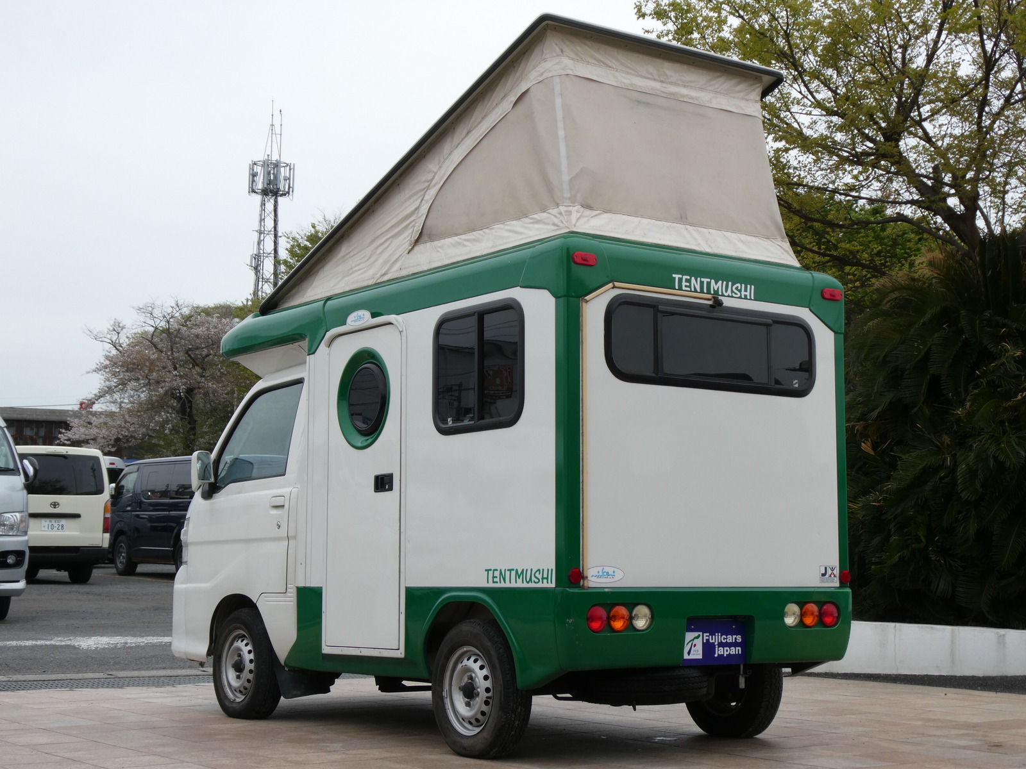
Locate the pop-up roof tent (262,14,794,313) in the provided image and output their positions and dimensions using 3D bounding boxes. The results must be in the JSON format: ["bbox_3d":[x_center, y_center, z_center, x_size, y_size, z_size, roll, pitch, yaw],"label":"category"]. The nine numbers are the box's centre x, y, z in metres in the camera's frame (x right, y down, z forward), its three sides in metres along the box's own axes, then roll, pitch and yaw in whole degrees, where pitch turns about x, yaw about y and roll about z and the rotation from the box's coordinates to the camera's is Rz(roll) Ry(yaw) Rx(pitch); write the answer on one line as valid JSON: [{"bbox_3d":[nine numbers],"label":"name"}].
[{"bbox_3d":[-0.001,-0.835,7.632,1.290,0.860,2.370,5,-8,-36],"label":"pop-up roof tent"}]

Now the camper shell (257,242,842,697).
[{"bbox_3d":[-0.020,0.428,7.507,1.475,1.670,2.760,5,-8,-36],"label":"camper shell"}]

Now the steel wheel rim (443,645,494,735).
[{"bbox_3d":[-0.121,1.171,6.455,0.125,0.340,0.340,5,-8,-36],"label":"steel wheel rim"}]

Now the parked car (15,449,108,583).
[{"bbox_3d":[-7.780,2.040,26.050,1.695,1.980,4.690,4,-6,-32],"label":"parked car"}]

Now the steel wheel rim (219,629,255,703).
[{"bbox_3d":[-1.246,1.329,7.980,0.125,0.340,0.340,5,-8,-36],"label":"steel wheel rim"}]

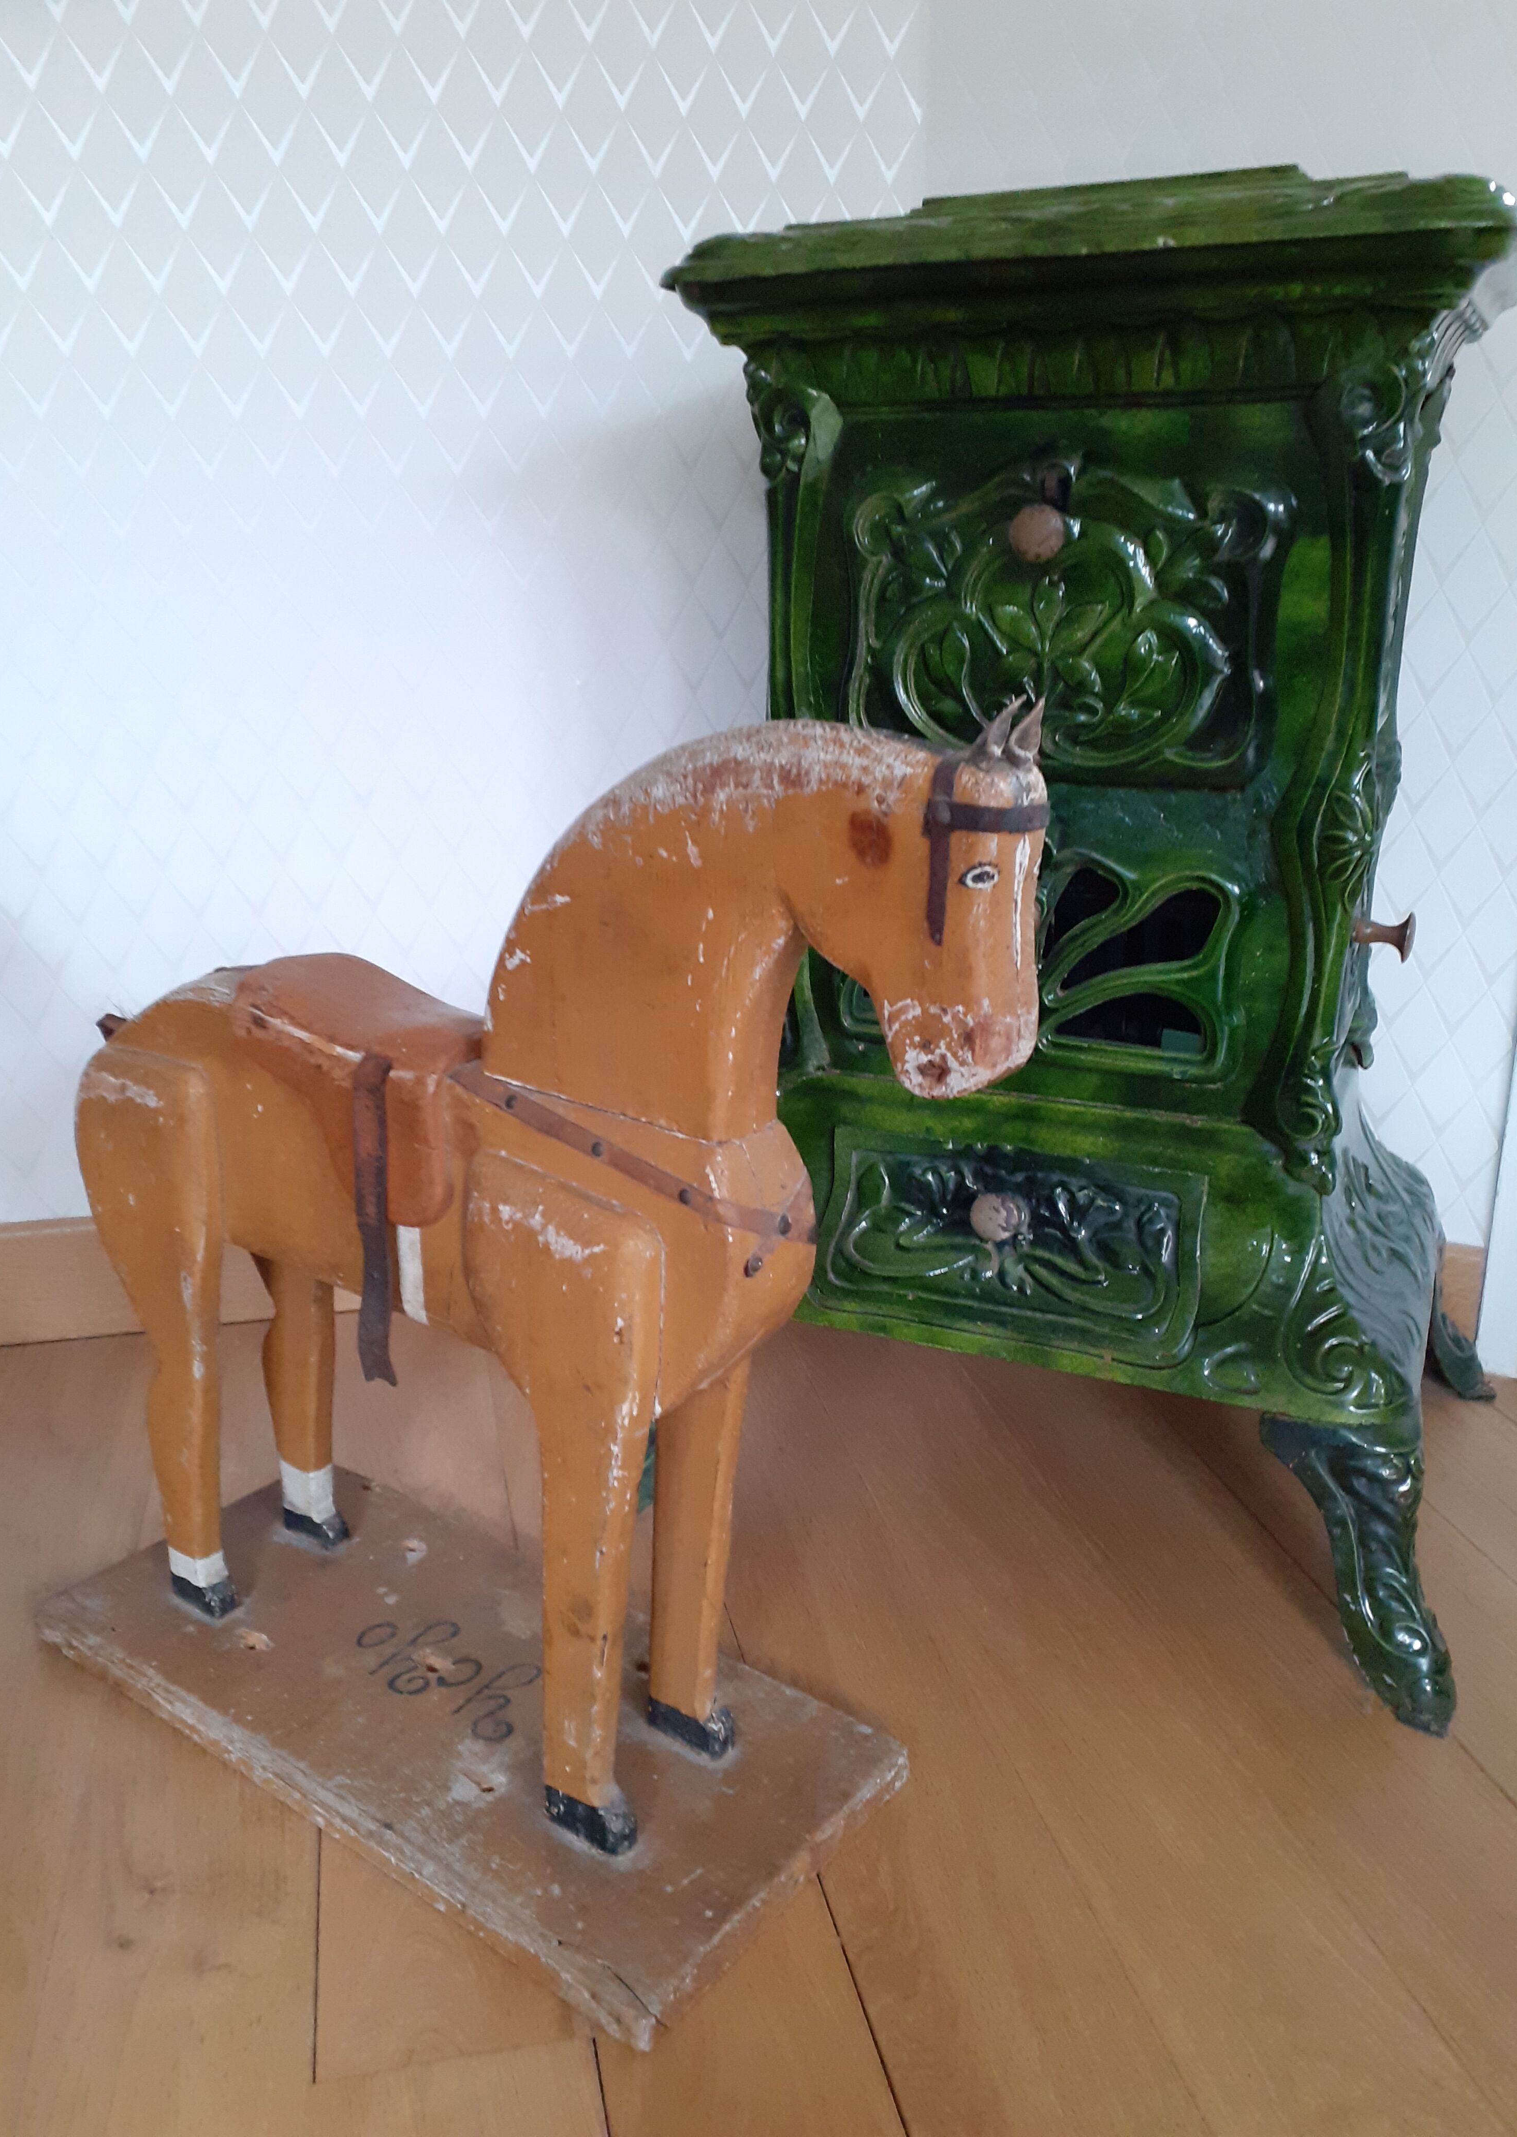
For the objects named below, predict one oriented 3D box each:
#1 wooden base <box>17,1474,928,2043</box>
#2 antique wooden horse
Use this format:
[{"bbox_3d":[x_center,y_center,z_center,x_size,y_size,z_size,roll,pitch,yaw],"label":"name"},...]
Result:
[{"bbox_3d":[-0.189,0.376,1.008,0.510,0.020,0.221,14,24,34],"label":"wooden base"},{"bbox_3d":[-0.149,0.090,0.883,0.637,0.603,0.140,14,24,34],"label":"antique wooden horse"}]

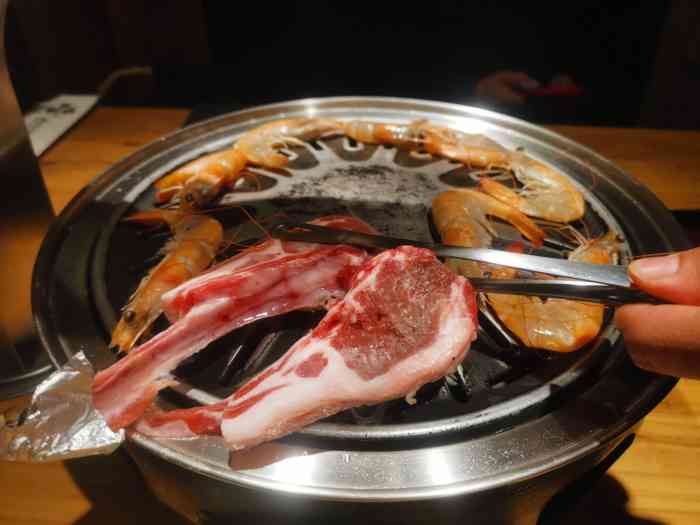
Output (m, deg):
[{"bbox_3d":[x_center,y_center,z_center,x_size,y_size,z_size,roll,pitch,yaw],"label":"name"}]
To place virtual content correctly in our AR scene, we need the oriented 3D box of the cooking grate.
[{"bbox_3d":[0.007,-0.020,0.322,0.293,0.022,0.293,-1,38,0],"label":"cooking grate"}]

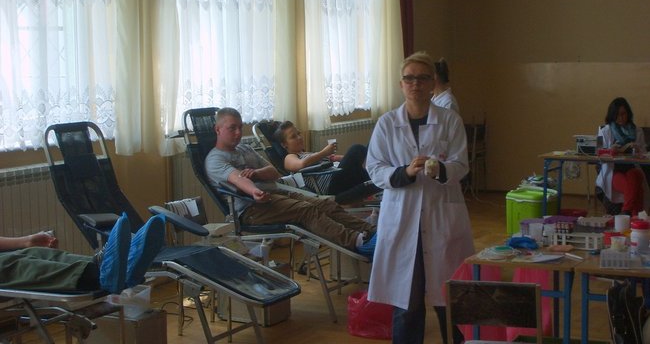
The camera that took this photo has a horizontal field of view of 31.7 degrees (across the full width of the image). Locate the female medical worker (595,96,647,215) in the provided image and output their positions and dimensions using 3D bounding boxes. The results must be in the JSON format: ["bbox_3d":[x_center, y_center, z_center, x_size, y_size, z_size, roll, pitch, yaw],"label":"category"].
[{"bbox_3d":[2.859,-0.090,10.990,0.560,1.230,0.780,0,6,7],"label":"female medical worker"}]

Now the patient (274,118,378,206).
[{"bbox_3d":[0.187,-0.058,8.968,1.350,0.660,0.540,3,7,29],"label":"patient"}]

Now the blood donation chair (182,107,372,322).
[{"bbox_3d":[-0.198,0.252,7.637,1.470,1.320,0.700,3,7,29],"label":"blood donation chair"}]

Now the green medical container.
[{"bbox_3d":[1.923,0.364,10.590,0.370,0.420,0.450,3,7,29],"label":"green medical container"}]

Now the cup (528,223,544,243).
[{"bbox_3d":[1.053,0.308,5.695,0.072,0.090,0.072,3,7,29],"label":"cup"}]

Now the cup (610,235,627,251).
[{"bbox_3d":[1.394,0.341,5.431,0.073,0.078,0.073,0,6,0],"label":"cup"}]

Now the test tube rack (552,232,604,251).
[{"bbox_3d":[1.236,0.333,5.560,0.240,0.068,0.085,3,7,29],"label":"test tube rack"}]

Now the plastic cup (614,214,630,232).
[{"bbox_3d":[1.562,0.271,6.008,0.077,0.088,0.077,0,6,0],"label":"plastic cup"}]

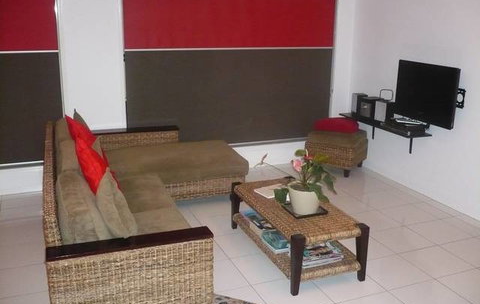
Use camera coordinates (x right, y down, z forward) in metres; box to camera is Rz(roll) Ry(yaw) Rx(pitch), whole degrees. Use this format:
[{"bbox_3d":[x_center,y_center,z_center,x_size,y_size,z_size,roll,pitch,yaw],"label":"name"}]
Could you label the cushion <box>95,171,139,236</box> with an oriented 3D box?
[{"bbox_3d":[-0.752,0.285,2.989,0.180,0.430,0.410,-21,19,-9],"label":"cushion"}]

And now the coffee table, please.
[{"bbox_3d":[0.396,0.558,3.636,0.574,0.412,1.079,-5,17,-20],"label":"coffee table"}]

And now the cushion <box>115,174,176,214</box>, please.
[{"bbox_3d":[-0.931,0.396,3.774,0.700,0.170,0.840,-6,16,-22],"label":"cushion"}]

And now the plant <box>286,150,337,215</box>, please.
[{"bbox_3d":[0.463,0.194,3.349,0.380,0.450,0.370,3,15,8],"label":"plant"}]

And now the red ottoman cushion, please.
[{"bbox_3d":[1.128,-0.315,5.525,0.420,0.140,0.420,12,20,34],"label":"red ottoman cushion"}]

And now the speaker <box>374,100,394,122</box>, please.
[{"bbox_3d":[1.560,-0.427,5.252,0.180,0.245,0.150,-10,18,-33],"label":"speaker"}]

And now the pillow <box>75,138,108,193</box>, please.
[{"bbox_3d":[-1.027,0.135,3.436,0.170,0.440,0.420,-27,20,-6],"label":"pillow"}]

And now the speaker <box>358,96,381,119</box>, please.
[{"bbox_3d":[1.469,-0.475,5.368,0.180,0.245,0.220,-8,18,-29],"label":"speaker"}]

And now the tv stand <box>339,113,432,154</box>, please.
[{"bbox_3d":[1.514,-0.190,5.331,0.260,0.260,1.270,-6,16,-22],"label":"tv stand"}]

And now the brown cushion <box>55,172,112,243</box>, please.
[{"bbox_3d":[-0.920,0.365,2.859,0.200,0.360,0.680,-14,20,-20],"label":"brown cushion"}]

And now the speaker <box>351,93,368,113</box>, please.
[{"bbox_3d":[1.371,-0.519,5.480,0.170,0.260,0.140,-5,17,-19],"label":"speaker"}]

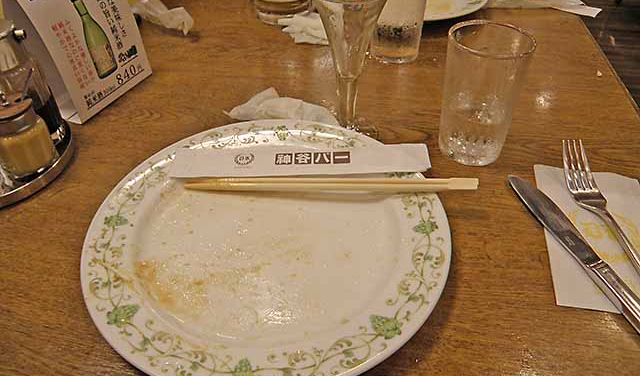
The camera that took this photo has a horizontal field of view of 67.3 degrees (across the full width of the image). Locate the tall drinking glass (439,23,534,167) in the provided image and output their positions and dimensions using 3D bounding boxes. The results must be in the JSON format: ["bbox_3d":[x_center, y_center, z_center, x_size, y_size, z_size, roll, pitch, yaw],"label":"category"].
[{"bbox_3d":[0.137,-0.077,0.406,0.065,0.104,0.065,0,42,0],"label":"tall drinking glass"}]

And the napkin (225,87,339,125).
[{"bbox_3d":[-0.039,-0.075,0.462,0.117,0.026,0.060,2,42,2],"label":"napkin"}]

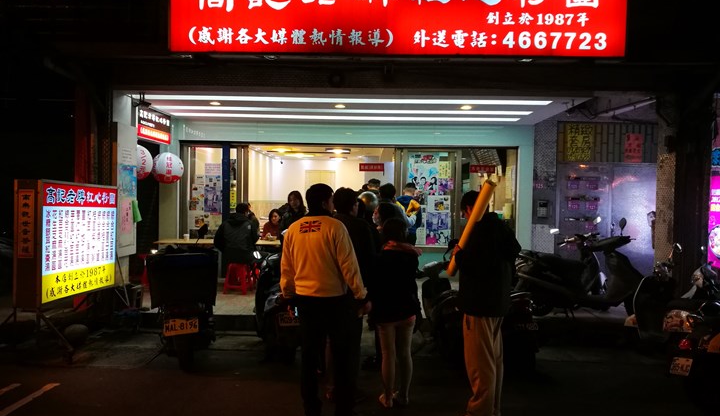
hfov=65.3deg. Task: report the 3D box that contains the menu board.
[{"bbox_3d":[-3.116,0.323,6.072,0.270,1.230,1.480,1,0,3],"label":"menu board"}]

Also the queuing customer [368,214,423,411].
[{"bbox_3d":[0.283,0.812,4.470,0.450,1.490,0.320,1,0,-3],"label":"queuing customer"}]

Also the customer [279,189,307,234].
[{"bbox_3d":[-0.965,0.515,8.152,0.460,1.534,0.320,1,0,13],"label":"customer"}]

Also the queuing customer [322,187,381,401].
[{"bbox_3d":[-0.079,0.691,4.653,0.520,1.721,0.360,1,0,18],"label":"queuing customer"}]

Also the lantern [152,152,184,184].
[{"bbox_3d":[-2.792,-0.577,8.200,0.450,0.460,0.450,1,0,0],"label":"lantern"}]

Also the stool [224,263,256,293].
[{"bbox_3d":[-1.817,1.052,8.330,0.360,0.460,0.360,1,0,0],"label":"stool"}]

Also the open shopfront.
[{"bbox_3d":[-0.201,0.126,9.400,5.700,2.360,0.300,1,0,0],"label":"open shopfront"}]

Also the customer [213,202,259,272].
[{"bbox_3d":[-1.884,0.620,8.500,0.580,1.320,0.700,1,0,3],"label":"customer"}]

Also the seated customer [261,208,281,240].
[{"bbox_3d":[-1.450,0.647,9.303,0.480,1.244,0.600,1,0,-5],"label":"seated customer"}]

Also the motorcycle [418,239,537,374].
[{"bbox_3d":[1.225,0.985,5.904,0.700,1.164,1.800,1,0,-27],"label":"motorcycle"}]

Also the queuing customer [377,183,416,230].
[{"bbox_3d":[0.442,0.499,7.000,0.520,1.660,0.340,1,0,9],"label":"queuing customer"}]

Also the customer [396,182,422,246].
[{"bbox_3d":[0.745,0.464,8.452,0.520,1.689,0.360,1,0,12],"label":"customer"}]

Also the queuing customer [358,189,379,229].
[{"bbox_3d":[0.100,0.639,6.603,0.500,1.665,0.360,1,0,10],"label":"queuing customer"}]

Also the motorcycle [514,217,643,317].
[{"bbox_3d":[2.783,0.784,7.120,1.750,1.170,0.680,1,0,-5],"label":"motorcycle"}]

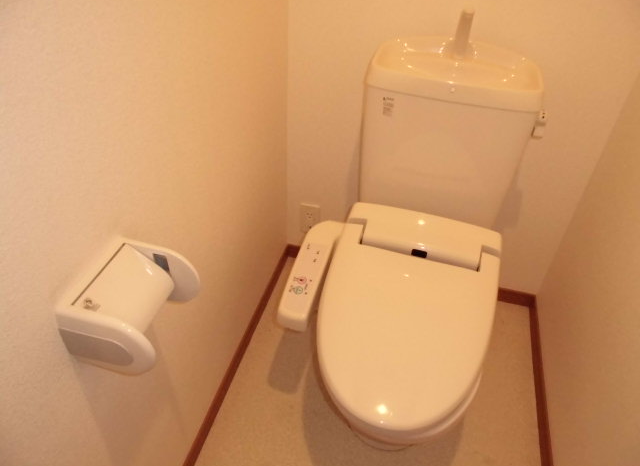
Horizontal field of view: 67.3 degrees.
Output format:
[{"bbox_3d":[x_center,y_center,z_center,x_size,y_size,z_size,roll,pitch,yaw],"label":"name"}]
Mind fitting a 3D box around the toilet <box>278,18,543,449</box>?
[{"bbox_3d":[0.188,0.060,1.102,0.465,0.925,0.793,11,41,10],"label":"toilet"}]

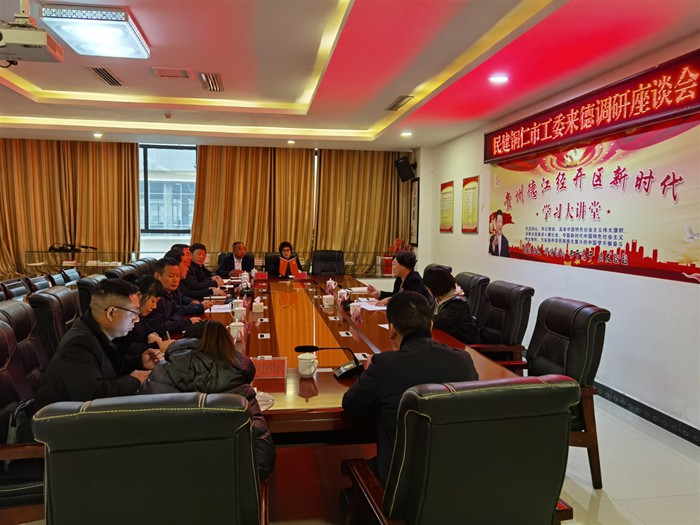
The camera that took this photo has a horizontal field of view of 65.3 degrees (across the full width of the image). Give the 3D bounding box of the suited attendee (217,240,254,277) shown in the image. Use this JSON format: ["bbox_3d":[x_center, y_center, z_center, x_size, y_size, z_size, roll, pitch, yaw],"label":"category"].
[{"bbox_3d":[-1.825,0.318,8.718,0.560,1.290,0.750,-1,4,-17],"label":"suited attendee"}]

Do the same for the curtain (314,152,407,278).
[{"bbox_3d":[0.291,-0.915,10.896,1.926,2.590,0.180,0,4,-9],"label":"curtain"}]

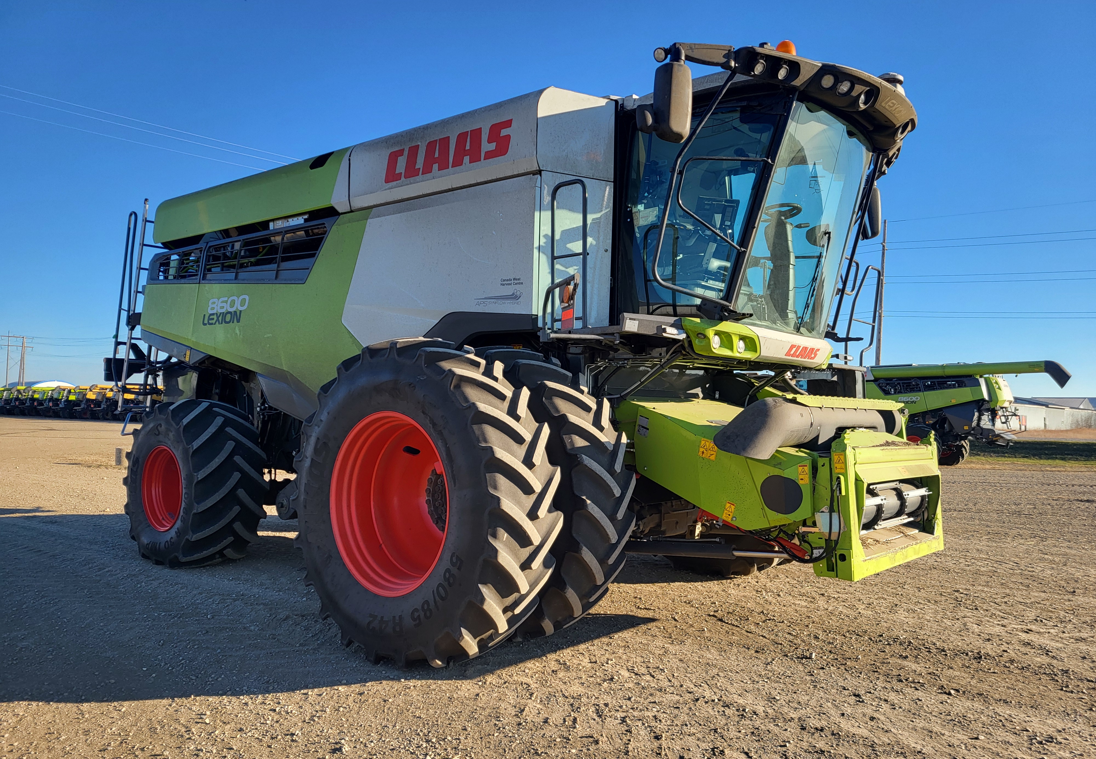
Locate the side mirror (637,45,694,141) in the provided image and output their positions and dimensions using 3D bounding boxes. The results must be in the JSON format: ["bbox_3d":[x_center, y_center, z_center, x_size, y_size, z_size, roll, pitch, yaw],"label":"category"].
[{"bbox_3d":[0.717,-1.747,5.050,0.310,0.560,0.150,2,-3,-22],"label":"side mirror"}]

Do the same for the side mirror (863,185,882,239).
[{"bbox_3d":[2.976,-1.534,7.580,0.130,0.500,0.210,1,-2,7],"label":"side mirror"}]

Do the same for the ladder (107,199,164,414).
[{"bbox_3d":[-5.075,-0.881,10.267,0.600,2.600,0.450,11,4,40],"label":"ladder"}]

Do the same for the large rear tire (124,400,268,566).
[{"bbox_3d":[-3.504,1.054,8.144,1.620,1.610,0.680,-1,-3,40],"label":"large rear tire"}]

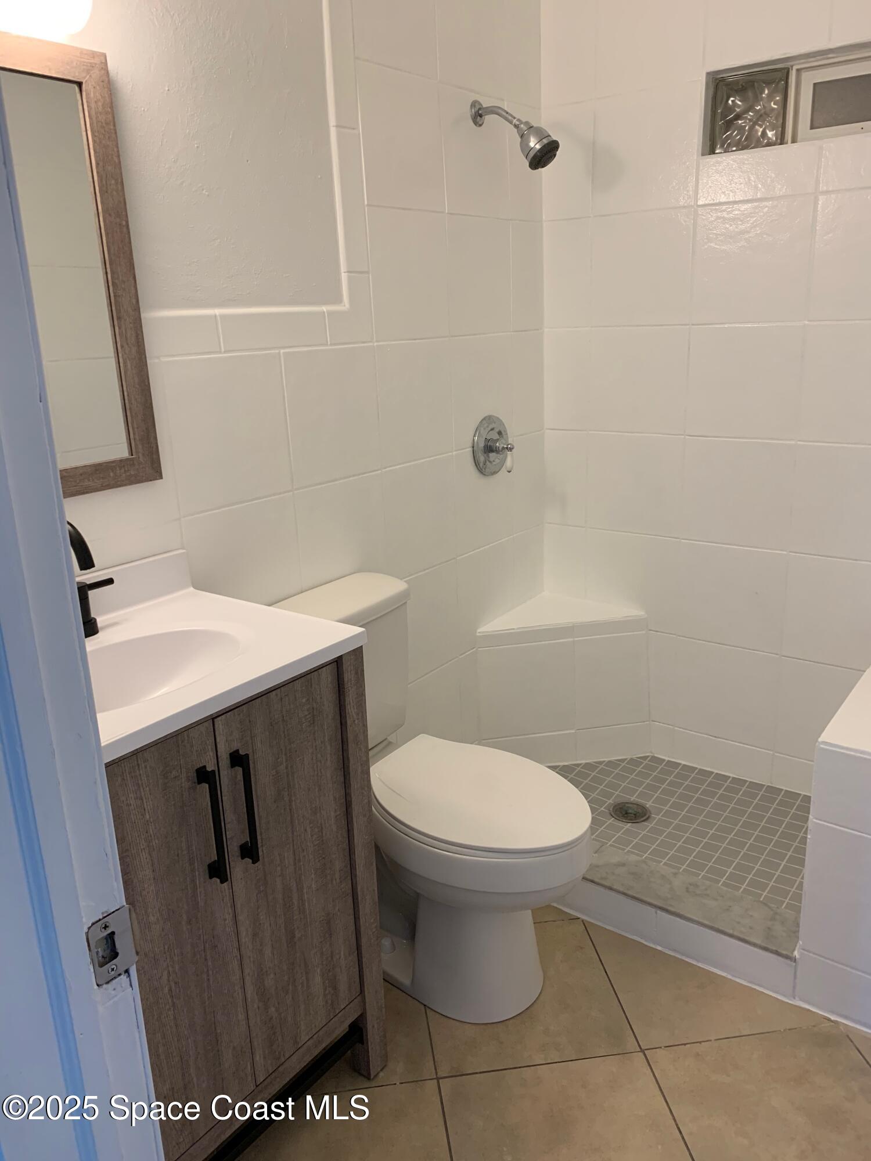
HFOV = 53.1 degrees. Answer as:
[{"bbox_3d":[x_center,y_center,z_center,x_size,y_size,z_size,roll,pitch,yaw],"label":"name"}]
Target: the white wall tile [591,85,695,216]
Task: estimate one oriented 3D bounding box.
[{"bbox_3d":[0.553,-1.137,2.313,0.294,0.295,0.010,10,21,36],"label":"white wall tile"}]

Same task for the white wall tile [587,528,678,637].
[{"bbox_3d":[0.611,0.002,2.700,0.303,0.300,0.010,10,21,36],"label":"white wall tile"}]

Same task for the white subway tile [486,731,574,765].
[{"bbox_3d":[0.292,0.544,2.778,0.316,0.111,0.010,-5,17,-9],"label":"white subway tile"}]

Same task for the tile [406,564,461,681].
[{"bbox_3d":[-0.026,0.121,2.430,0.010,0.302,0.298,11,21,37],"label":"tile"}]

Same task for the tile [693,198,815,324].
[{"bbox_3d":[0.826,-0.830,2.284,0.305,0.302,0.010,10,21,36],"label":"tile"}]

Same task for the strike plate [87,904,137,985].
[{"bbox_3d":[-0.262,0.295,0.706,0.005,0.057,0.039,11,21,37],"label":"strike plate"}]

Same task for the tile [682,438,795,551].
[{"bbox_3d":[0.845,-0.243,2.447,0.305,0.302,0.010,11,21,37],"label":"tile"}]

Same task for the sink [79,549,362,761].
[{"bbox_3d":[-0.496,0.101,1.370,0.474,0.101,0.622,10,21,36],"label":"sink"}]

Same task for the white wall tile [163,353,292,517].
[{"bbox_3d":[-0.418,-0.306,1.791,0.010,0.302,0.298,10,21,36],"label":"white wall tile"}]

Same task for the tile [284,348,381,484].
[{"bbox_3d":[-0.231,-0.375,1.977,0.010,0.295,0.294,10,21,36],"label":"tile"}]

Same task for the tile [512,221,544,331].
[{"bbox_3d":[0.261,-0.873,2.515,0.010,0.295,0.173,10,21,36],"label":"tile"}]

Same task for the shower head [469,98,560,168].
[{"bbox_3d":[0.205,-1.141,2.220,0.236,0.187,0.088,10,21,36],"label":"shower head"}]

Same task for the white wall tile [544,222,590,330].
[{"bbox_3d":[0.385,-0.885,2.535,0.157,0.295,0.010,10,21,36],"label":"white wall tile"}]

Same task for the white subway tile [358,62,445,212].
[{"bbox_3d":[-0.079,-1.043,2.073,0.010,0.302,0.298,11,21,37],"label":"white subway tile"}]

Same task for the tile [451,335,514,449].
[{"bbox_3d":[0.134,-0.541,2.482,0.010,0.302,0.305,10,21,36],"label":"tile"}]

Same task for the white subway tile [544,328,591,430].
[{"bbox_3d":[0.408,-0.617,2.690,0.157,0.302,0.010,10,21,36],"label":"white subway tile"}]

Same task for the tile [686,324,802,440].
[{"bbox_3d":[0.815,-0.524,2.311,0.294,0.295,0.010,10,21,36],"label":"tile"}]

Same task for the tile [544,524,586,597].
[{"bbox_3d":[0.432,-0.064,2.860,0.157,0.237,0.010,10,21,36],"label":"tile"}]

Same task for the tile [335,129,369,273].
[{"bbox_3d":[-0.193,-0.853,1.969,0.011,0.300,0.091,11,21,37],"label":"tile"}]

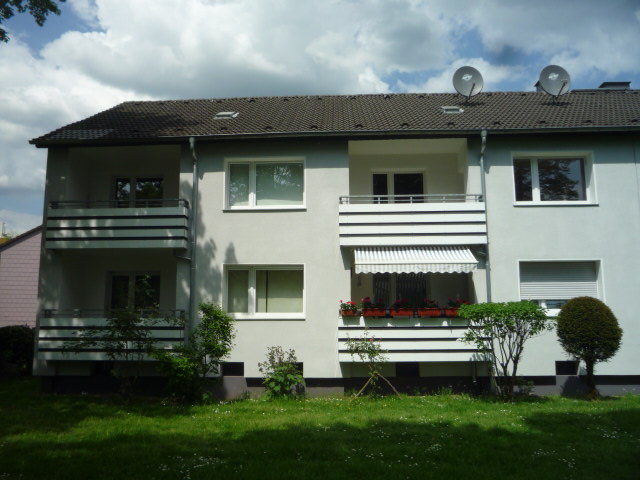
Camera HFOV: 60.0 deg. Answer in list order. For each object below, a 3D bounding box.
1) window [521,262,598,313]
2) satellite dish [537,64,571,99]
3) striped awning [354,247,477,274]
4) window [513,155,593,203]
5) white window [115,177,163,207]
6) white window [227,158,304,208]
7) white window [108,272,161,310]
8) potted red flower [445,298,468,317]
[{"bbox_3d":[5.875,1.180,13.547,1.997,1.364,0.180,-1,-8,3],"label":"window"},{"bbox_3d":[7.219,-4.823,17.040,0.970,1.050,0.500,0,-8,-5],"label":"satellite dish"},{"bbox_3d":[2.223,0.476,13.145,2.774,0.743,1.100,-1,-8,3],"label":"striped awning"},{"bbox_3d":[5.868,-1.522,13.920,2.039,1.336,0.180,-1,-8,3],"label":"window"},{"bbox_3d":[-5.089,-1.286,15.582,1.404,1.050,0.160,-1,-8,3],"label":"white window"},{"bbox_3d":[-1.393,-1.442,14.297,2.059,1.318,0.150,-1,-8,3],"label":"white window"},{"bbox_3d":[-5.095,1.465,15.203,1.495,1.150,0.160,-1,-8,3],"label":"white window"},{"bbox_3d":[3.212,1.606,13.007,0.576,0.430,0.260,-1,-8,3],"label":"potted red flower"}]

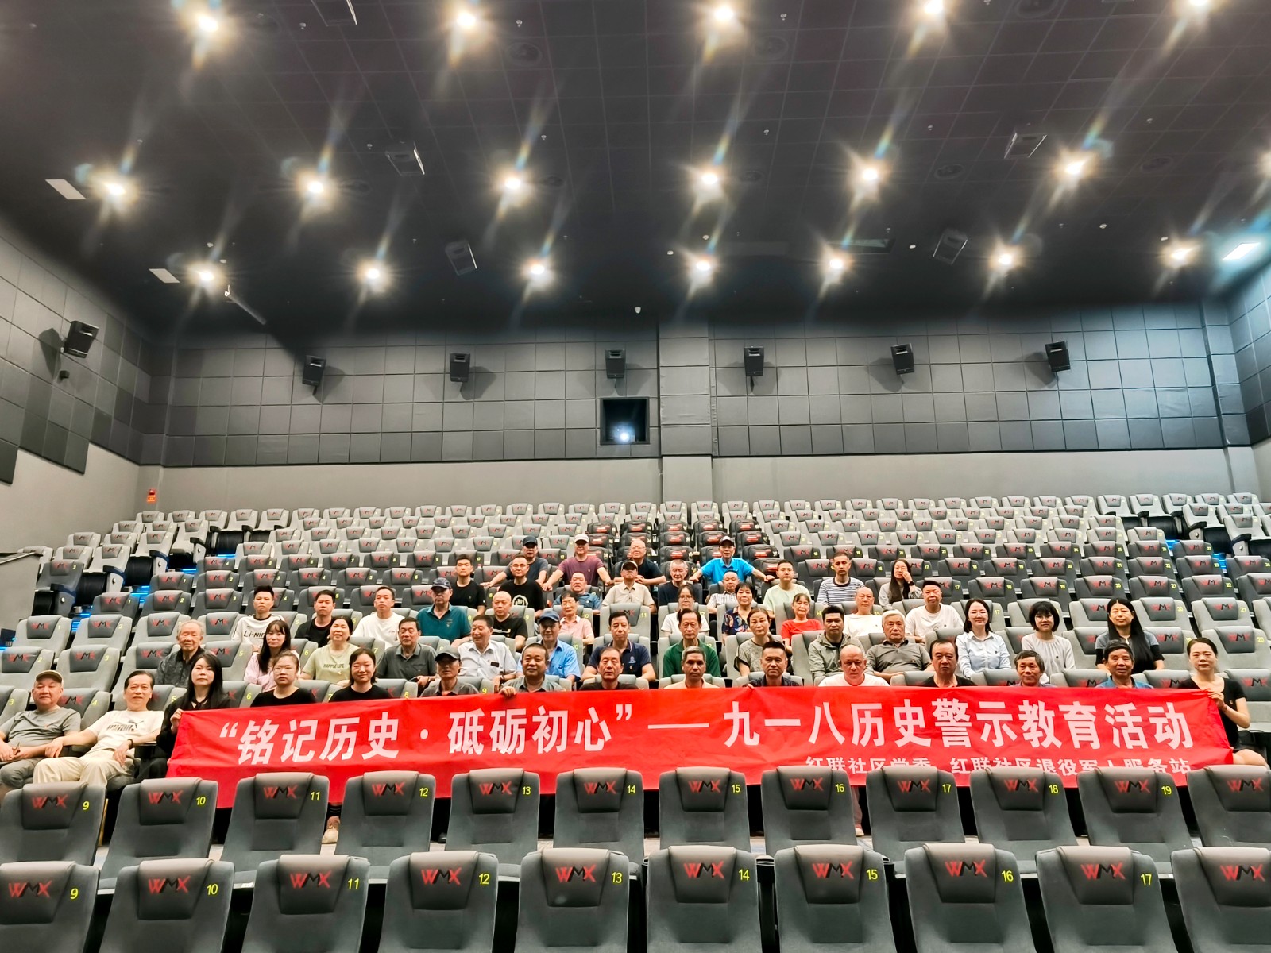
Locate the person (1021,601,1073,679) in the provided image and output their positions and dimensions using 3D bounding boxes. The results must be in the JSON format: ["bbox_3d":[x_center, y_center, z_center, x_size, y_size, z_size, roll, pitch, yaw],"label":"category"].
[{"bbox_3d":[3.301,1.554,6.484,0.460,1.223,0.800,-2,-13,5],"label":"person"}]

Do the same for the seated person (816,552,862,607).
[{"bbox_3d":[2.153,1.385,8.644,0.500,1.275,0.780,-3,-13,8],"label":"seated person"}]

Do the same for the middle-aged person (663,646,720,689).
[{"bbox_3d":[0.420,1.765,5.674,0.500,1.230,0.780,-1,-12,-1],"label":"middle-aged person"}]

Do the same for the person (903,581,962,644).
[{"bbox_3d":[2.865,1.558,7.800,0.550,1.230,0.780,-2,-12,5],"label":"person"}]

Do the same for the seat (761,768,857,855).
[{"bbox_3d":[0.946,2.016,4.274,0.540,1.010,0.620,-1,-13,2],"label":"seat"}]

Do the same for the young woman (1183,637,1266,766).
[{"bbox_3d":[3.920,1.653,5.455,0.550,1.216,0.800,-2,-13,6],"label":"young woman"}]

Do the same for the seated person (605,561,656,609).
[{"bbox_3d":[-0.044,1.482,8.916,0.540,1.230,0.780,0,-12,-2],"label":"seated person"}]

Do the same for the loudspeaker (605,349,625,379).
[{"bbox_3d":[-0.374,-2.142,16.170,0.390,0.550,0.270,-1,7,2],"label":"loudspeaker"}]

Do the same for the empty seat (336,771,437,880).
[{"bbox_3d":[-1.304,2.033,4.212,0.550,1.000,0.720,0,-12,-5],"label":"empty seat"}]

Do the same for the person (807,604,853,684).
[{"bbox_3d":[1.611,1.602,6.580,0.500,1.210,0.800,-1,-13,3],"label":"person"}]

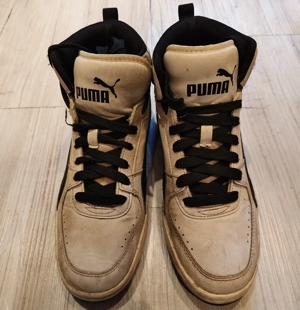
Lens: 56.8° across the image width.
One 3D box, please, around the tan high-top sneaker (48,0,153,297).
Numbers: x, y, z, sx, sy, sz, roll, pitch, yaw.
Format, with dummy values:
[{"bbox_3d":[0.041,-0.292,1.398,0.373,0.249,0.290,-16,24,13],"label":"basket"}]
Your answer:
[{"bbox_3d":[-0.052,-0.005,0.317,0.111,0.163,0.298,1,59,2],"label":"tan high-top sneaker"}]

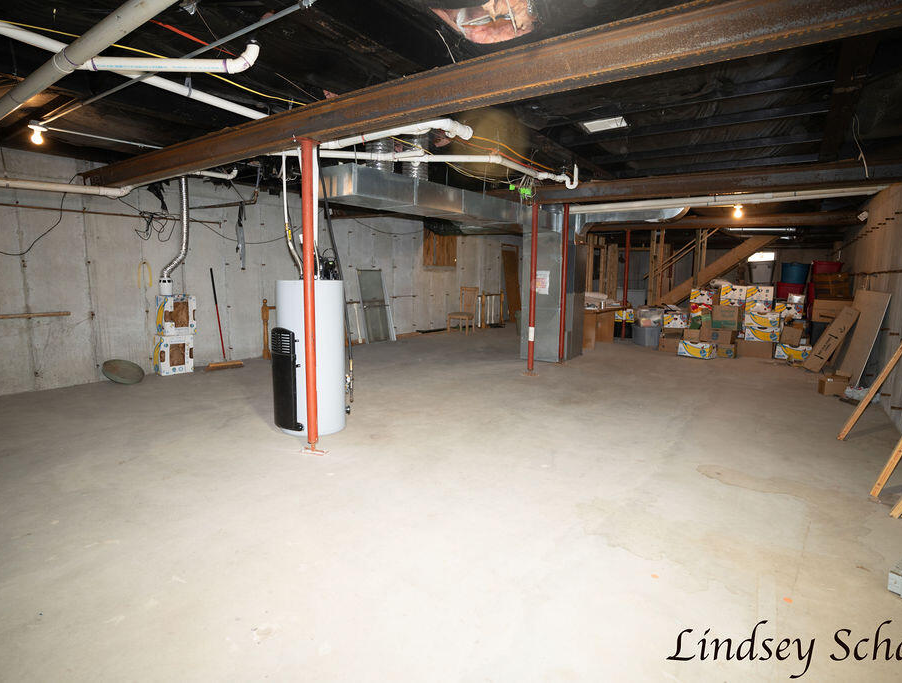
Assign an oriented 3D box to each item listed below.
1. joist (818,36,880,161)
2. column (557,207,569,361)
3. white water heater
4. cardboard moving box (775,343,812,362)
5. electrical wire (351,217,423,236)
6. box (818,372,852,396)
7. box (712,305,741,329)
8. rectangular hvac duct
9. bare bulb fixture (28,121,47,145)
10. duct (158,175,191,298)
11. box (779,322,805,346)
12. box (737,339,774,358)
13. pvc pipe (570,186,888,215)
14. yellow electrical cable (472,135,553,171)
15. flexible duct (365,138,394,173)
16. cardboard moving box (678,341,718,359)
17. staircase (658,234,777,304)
[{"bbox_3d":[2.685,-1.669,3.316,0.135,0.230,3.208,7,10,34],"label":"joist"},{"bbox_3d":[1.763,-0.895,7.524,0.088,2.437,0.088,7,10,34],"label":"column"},{"bbox_3d":[-1.232,0.117,4.280,0.586,1.307,0.586,1,8,0],"label":"white water heater"},{"bbox_3d":[5.894,0.180,8.296,0.500,0.240,0.380,6,10,35],"label":"cardboard moving box"},{"bbox_3d":[-1.216,-2.341,9.867,0.040,0.240,2.200,6,10,35],"label":"electrical wire"},{"bbox_3d":[4.551,0.533,5.762,0.225,0.200,0.225,3,8,17],"label":"box"},{"bbox_3d":[4.781,-0.416,8.376,0.380,0.400,0.360,6,10,35],"label":"box"},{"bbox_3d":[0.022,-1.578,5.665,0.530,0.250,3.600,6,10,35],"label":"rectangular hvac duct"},{"bbox_3d":[-3.244,-1.635,3.801,0.120,0.170,0.120,6,10,35],"label":"bare bulb fixture"},{"bbox_3d":[-3.558,-1.373,6.208,0.170,1.583,0.440,7,10,34],"label":"duct"},{"bbox_3d":[5.856,-0.120,8.309,0.270,0.310,0.280,15,14,34],"label":"box"},{"bbox_3d":[5.283,0.132,8.381,0.520,0.280,0.410,5,9,27],"label":"box"},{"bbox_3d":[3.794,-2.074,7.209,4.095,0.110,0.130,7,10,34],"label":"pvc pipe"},{"bbox_3d":[0.630,-1.747,4.585,0.120,0.130,1.700,6,10,35],"label":"yellow electrical cable"},{"bbox_3d":[-0.682,-1.749,4.625,0.260,0.380,0.260,1,8,0],"label":"flexible duct"},{"bbox_3d":[4.274,0.135,8.346,0.400,0.250,0.510,-6,11,-41],"label":"cardboard moving box"},{"bbox_3d":[5.167,-1.131,10.475,3.050,2.180,0.920,7,10,34],"label":"staircase"}]

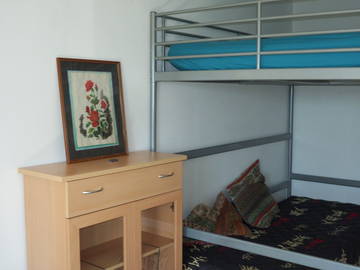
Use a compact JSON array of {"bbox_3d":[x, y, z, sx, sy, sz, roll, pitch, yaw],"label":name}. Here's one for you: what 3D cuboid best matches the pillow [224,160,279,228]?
[{"bbox_3d":[0.563,0.456,3.330,0.370,0.400,0.125,-34,-3,-40],"label":"pillow"}]

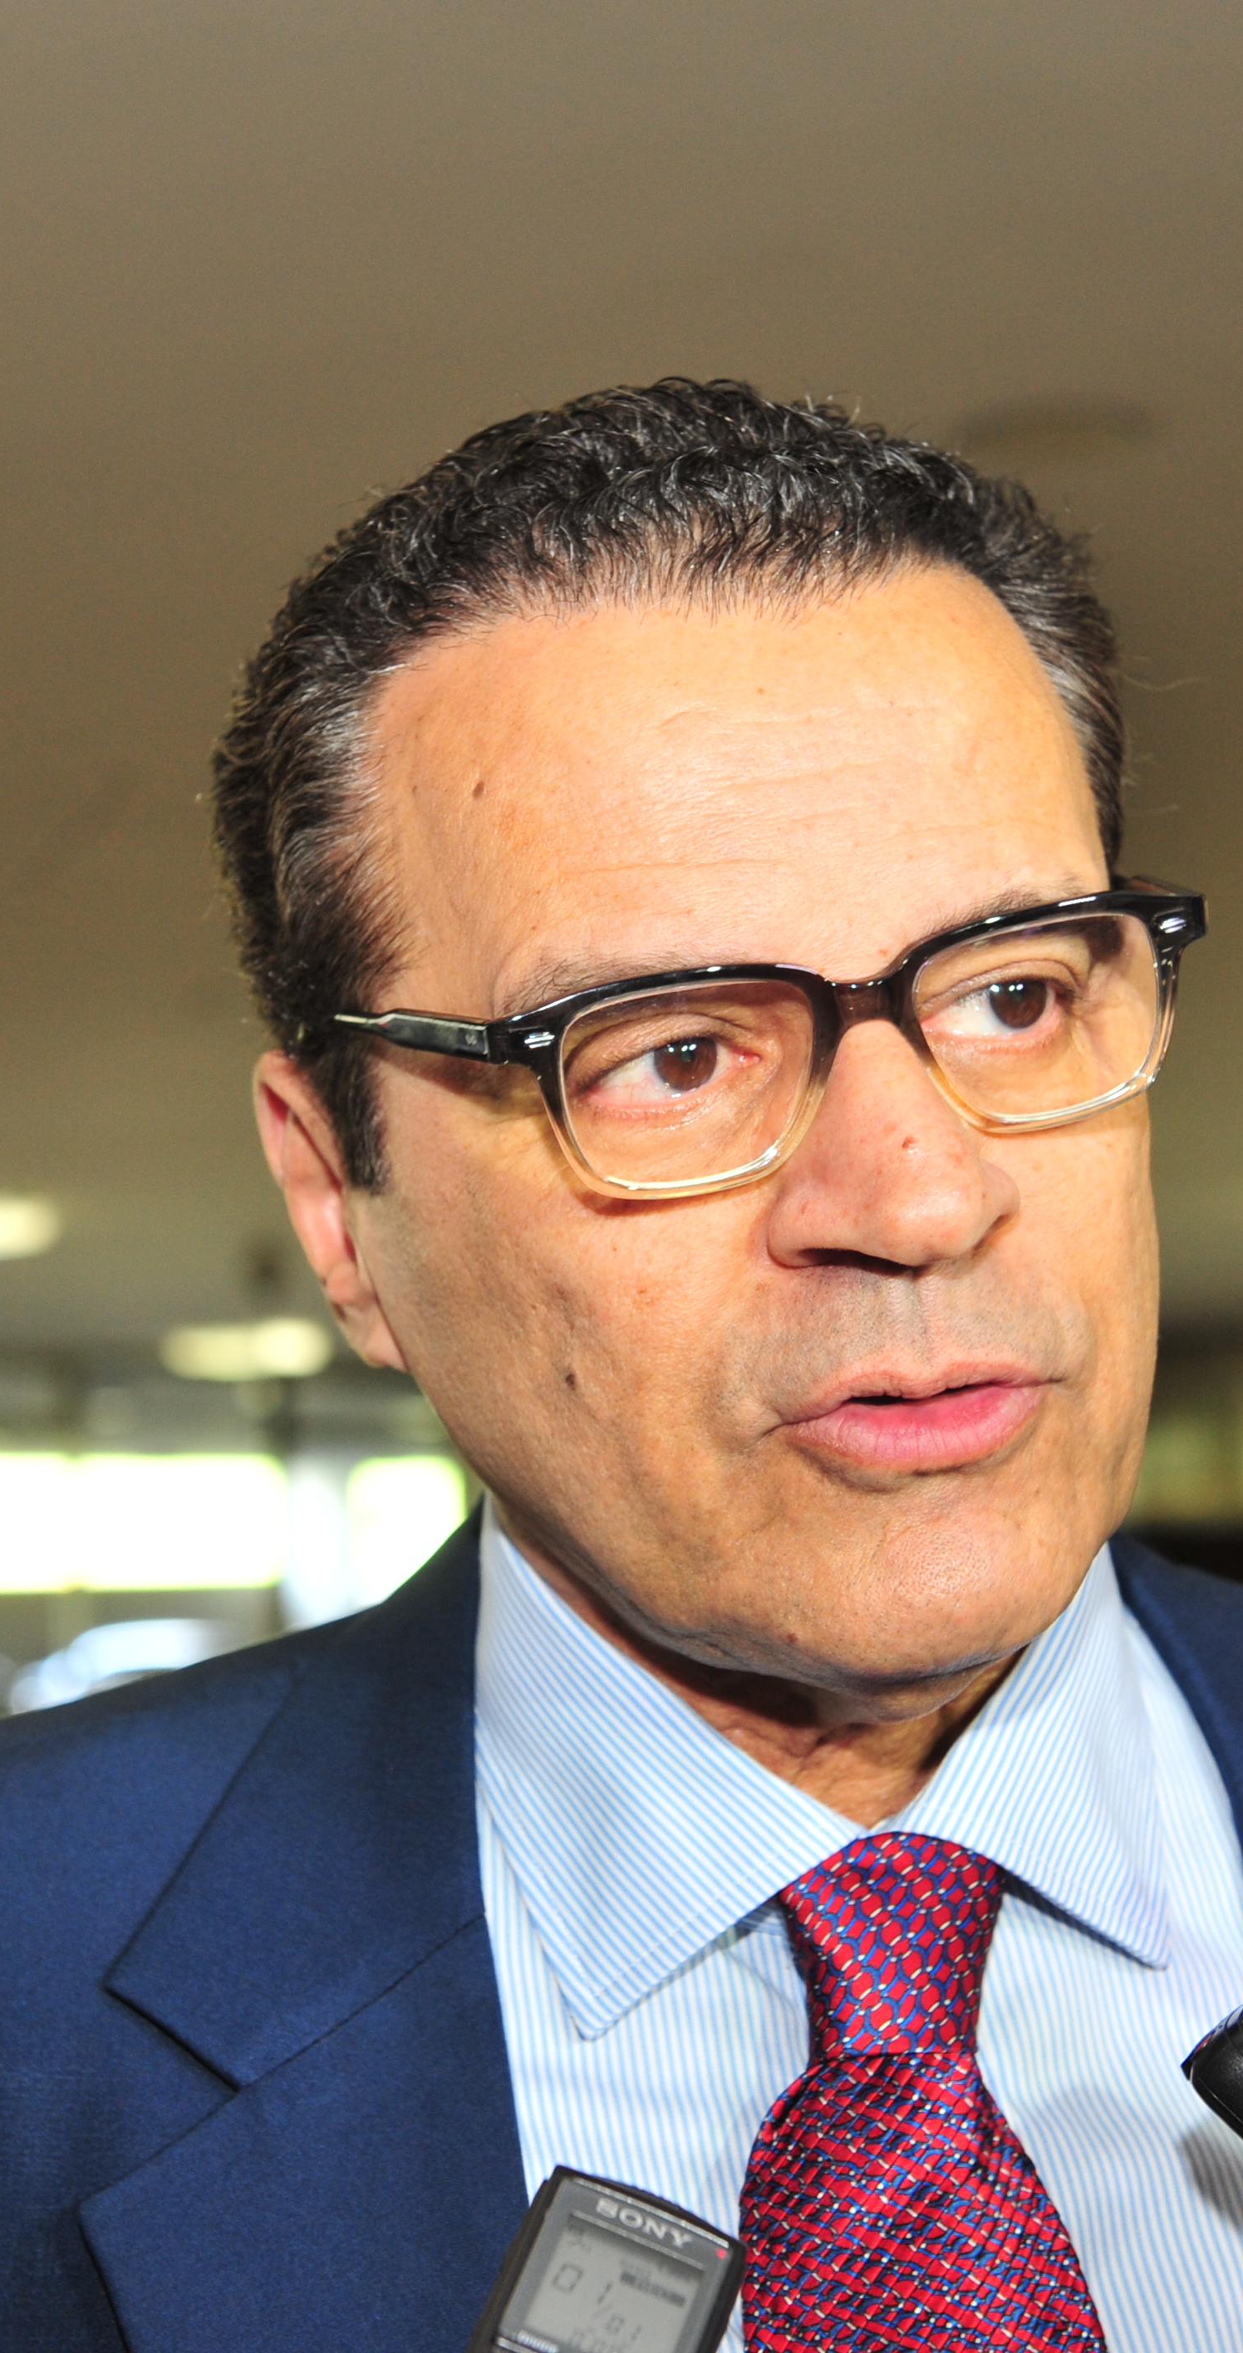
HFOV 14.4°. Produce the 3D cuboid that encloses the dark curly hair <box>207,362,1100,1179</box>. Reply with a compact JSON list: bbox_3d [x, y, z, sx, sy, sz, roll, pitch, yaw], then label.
[{"bbox_3d":[0.007,-0.070,0.950,0.172,0.172,0.187,-7,0,-21],"label":"dark curly hair"}]

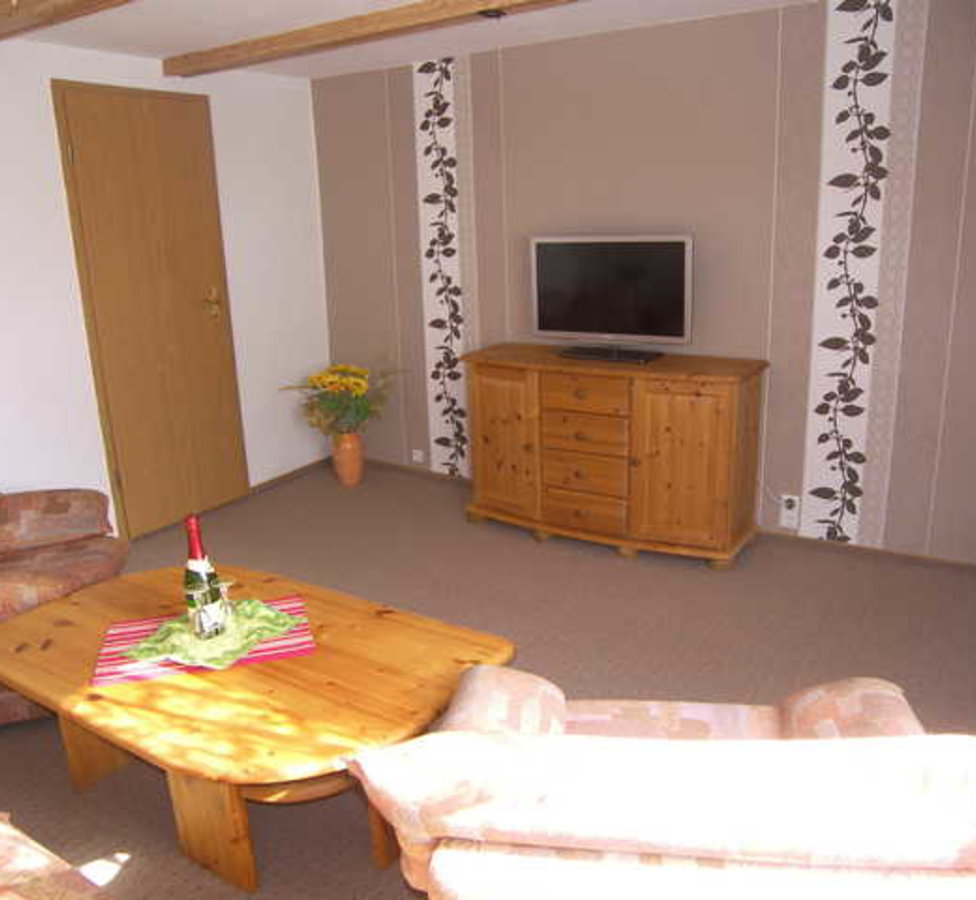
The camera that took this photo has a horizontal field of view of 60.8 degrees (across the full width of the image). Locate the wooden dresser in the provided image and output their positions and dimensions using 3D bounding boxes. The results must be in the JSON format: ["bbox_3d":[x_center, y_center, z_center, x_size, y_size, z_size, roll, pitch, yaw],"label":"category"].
[{"bbox_3d":[0.527,-0.017,3.832,1.320,0.780,0.530,9,19,33],"label":"wooden dresser"}]

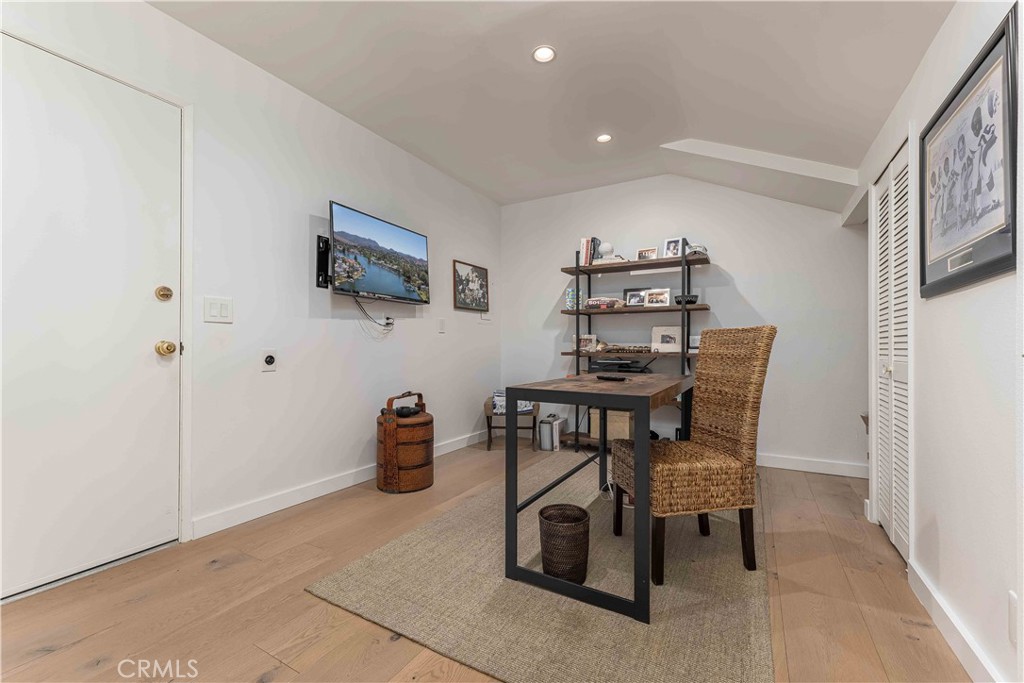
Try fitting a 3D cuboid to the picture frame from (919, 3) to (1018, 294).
[{"bbox_3d":[1.317,-0.456,1.156,0.032,0.600,0.640,0,-1,32],"label":"picture frame"}]

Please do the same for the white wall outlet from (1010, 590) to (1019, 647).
[{"bbox_3d":[1.184,0.659,0.930,0.007,0.116,0.071,0,0,32],"label":"white wall outlet"}]

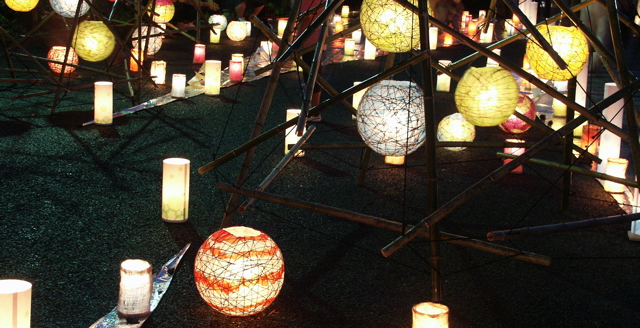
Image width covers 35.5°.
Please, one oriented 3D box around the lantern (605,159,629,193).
[{"bbox_3d":[1.770,0.070,5.961,0.130,0.181,0.130,6,14,17],"label":"lantern"}]

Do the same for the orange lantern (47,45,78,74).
[{"bbox_3d":[-2.520,-1.023,9.812,0.314,0.286,0.314,-1,13,-14],"label":"orange lantern"}]

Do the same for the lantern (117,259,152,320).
[{"bbox_3d":[-0.676,0.462,3.661,0.120,0.190,0.120,4,13,0],"label":"lantern"}]

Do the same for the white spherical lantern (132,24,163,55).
[{"bbox_3d":[-1.823,-1.304,10.544,0.320,0.300,0.320,4,13,0],"label":"white spherical lantern"}]

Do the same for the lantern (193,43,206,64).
[{"bbox_3d":[-1.323,-1.211,10.995,0.135,0.202,0.135,0,13,-7],"label":"lantern"}]

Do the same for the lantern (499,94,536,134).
[{"bbox_3d":[1.505,-0.368,7.602,0.285,0.280,0.285,5,13,11],"label":"lantern"}]

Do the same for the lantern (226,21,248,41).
[{"bbox_3d":[-1.099,-1.763,13.265,0.286,0.271,0.286,1,13,-5],"label":"lantern"}]

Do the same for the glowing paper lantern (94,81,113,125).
[{"bbox_3d":[-1.571,-0.439,7.260,0.132,0.297,0.132,4,13,0],"label":"glowing paper lantern"}]

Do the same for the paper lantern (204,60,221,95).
[{"bbox_3d":[-0.950,-0.765,8.892,0.133,0.295,0.133,4,13,0],"label":"paper lantern"}]

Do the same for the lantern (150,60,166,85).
[{"bbox_3d":[-1.508,-0.855,9.335,0.135,0.206,0.135,4,13,0],"label":"lantern"}]

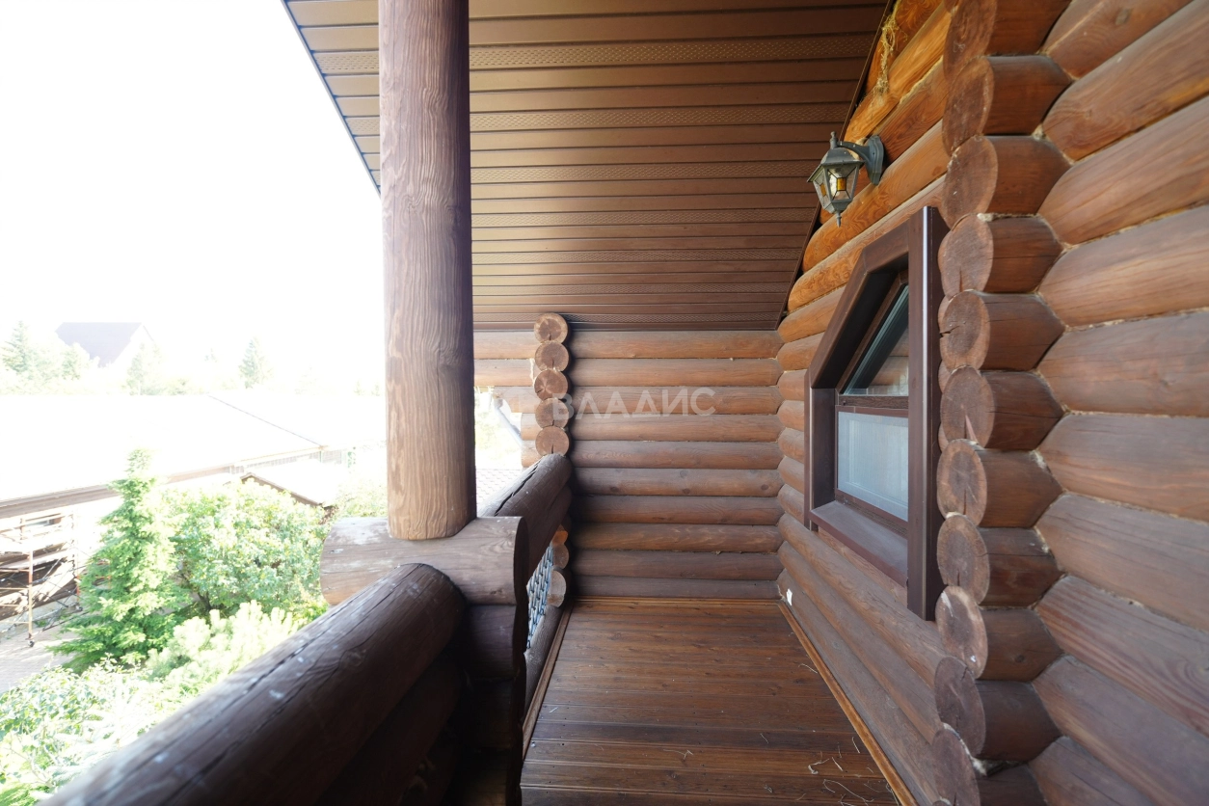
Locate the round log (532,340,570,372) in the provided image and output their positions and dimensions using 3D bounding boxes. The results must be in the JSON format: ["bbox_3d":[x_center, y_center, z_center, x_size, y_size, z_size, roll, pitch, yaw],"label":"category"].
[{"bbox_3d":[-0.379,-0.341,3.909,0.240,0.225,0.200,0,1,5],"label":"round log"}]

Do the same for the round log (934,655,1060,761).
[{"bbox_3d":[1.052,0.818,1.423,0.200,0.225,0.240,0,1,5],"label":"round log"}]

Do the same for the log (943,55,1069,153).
[{"bbox_3d":[1.105,-0.816,1.489,0.192,0.242,0.242,0,1,3],"label":"log"}]

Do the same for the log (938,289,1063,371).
[{"bbox_3d":[1.104,-0.190,1.501,0.192,0.242,0.242,0,1,3],"label":"log"}]

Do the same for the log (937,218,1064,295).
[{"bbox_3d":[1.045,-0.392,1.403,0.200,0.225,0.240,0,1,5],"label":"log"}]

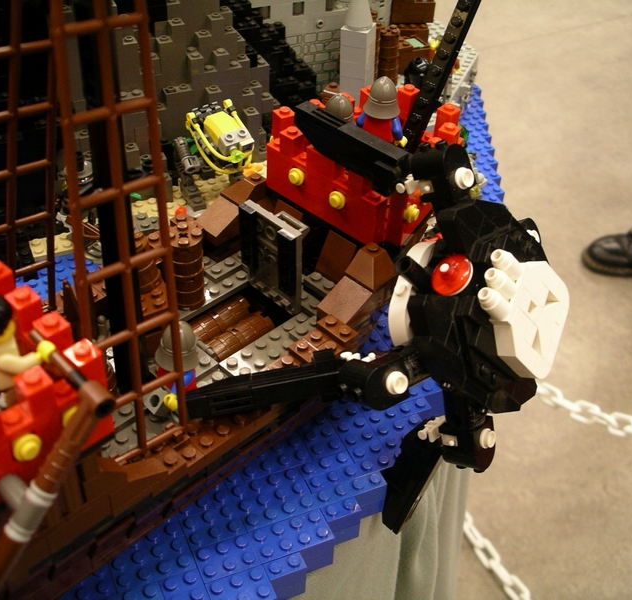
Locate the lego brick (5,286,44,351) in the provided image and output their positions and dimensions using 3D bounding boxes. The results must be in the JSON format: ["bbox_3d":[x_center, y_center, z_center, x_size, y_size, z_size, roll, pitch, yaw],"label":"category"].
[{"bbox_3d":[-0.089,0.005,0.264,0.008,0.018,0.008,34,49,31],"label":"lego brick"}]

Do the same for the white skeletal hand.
[{"bbox_3d":[0.077,0.003,0.320,0.008,0.046,0.040,0,59,47],"label":"white skeletal hand"}]

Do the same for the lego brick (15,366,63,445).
[{"bbox_3d":[-0.078,0.025,0.237,0.008,0.011,0.008,-32,52,-33],"label":"lego brick"}]

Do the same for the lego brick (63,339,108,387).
[{"bbox_3d":[-0.067,0.018,0.246,0.008,0.011,0.008,-32,52,-33],"label":"lego brick"}]

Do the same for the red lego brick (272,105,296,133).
[{"bbox_3d":[-0.014,-0.081,0.387,0.008,0.011,0.008,-24,47,-29],"label":"red lego brick"}]

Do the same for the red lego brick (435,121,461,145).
[{"bbox_3d":[0.059,-0.073,0.382,0.008,0.011,0.008,27,46,25],"label":"red lego brick"}]

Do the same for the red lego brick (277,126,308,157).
[{"bbox_3d":[-0.010,-0.070,0.377,0.008,0.011,0.008,33,50,29],"label":"red lego brick"}]

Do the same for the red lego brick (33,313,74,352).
[{"bbox_3d":[-0.078,0.010,0.254,0.008,0.011,0.008,-32,52,-33],"label":"red lego brick"}]

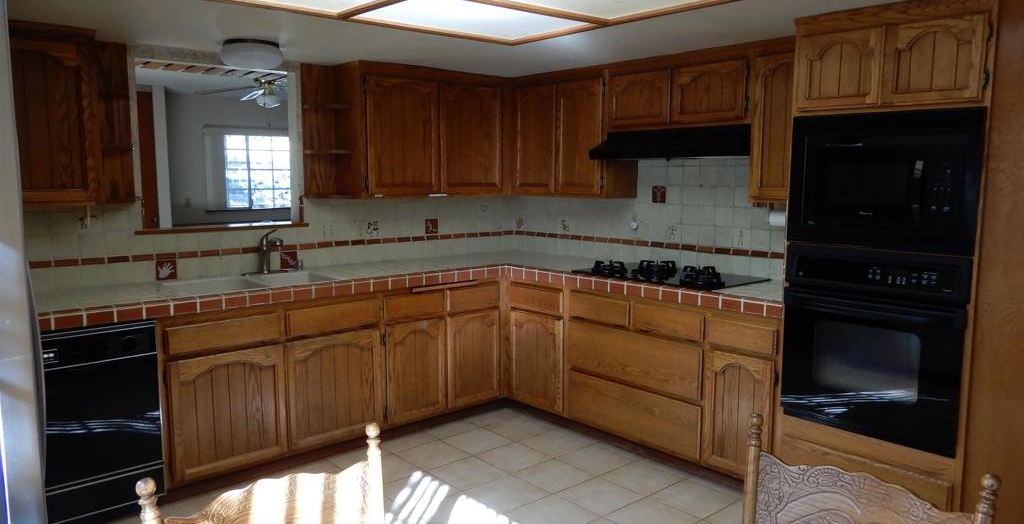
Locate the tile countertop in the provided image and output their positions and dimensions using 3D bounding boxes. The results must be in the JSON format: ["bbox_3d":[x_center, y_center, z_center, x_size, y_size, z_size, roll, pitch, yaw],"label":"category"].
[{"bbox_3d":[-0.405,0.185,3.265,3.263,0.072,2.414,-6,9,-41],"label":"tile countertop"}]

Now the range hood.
[{"bbox_3d":[0.902,-0.639,3.812,0.458,0.171,0.912,-6,9,-41],"label":"range hood"}]

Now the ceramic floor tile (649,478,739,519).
[{"bbox_3d":[0.844,1.101,3.292,0.300,0.010,0.300,-5,9,-41],"label":"ceramic floor tile"}]

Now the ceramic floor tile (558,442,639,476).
[{"bbox_3d":[0.441,1.047,3.747,0.300,0.010,0.300,-5,9,-41],"label":"ceramic floor tile"}]

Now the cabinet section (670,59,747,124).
[{"bbox_3d":[1.105,-0.868,3.698,0.309,0.295,0.446,-6,9,-41],"label":"cabinet section"}]

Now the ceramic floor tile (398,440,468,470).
[{"bbox_3d":[-0.418,1.044,3.822,0.296,0.010,0.296,-6,9,-41],"label":"ceramic floor tile"}]

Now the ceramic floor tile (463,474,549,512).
[{"bbox_3d":[-0.015,1.097,3.367,0.296,0.010,0.296,-6,9,-41],"label":"ceramic floor tile"}]

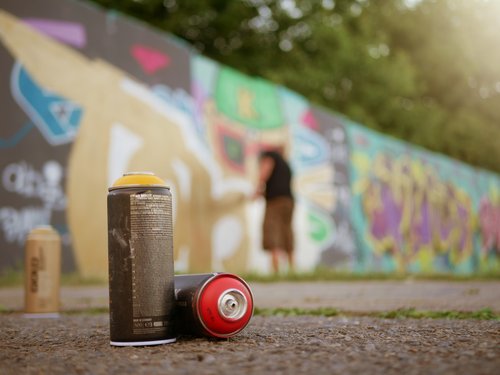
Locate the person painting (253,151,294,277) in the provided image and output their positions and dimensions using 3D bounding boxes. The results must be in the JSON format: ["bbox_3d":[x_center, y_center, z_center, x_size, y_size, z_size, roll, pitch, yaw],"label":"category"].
[{"bbox_3d":[0.302,0.320,8.900,0.500,1.540,0.440,-7,-9,36],"label":"person painting"}]

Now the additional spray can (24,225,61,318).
[{"bbox_3d":[-0.384,0.155,1.335,0.066,0.171,0.066,-1,-7,-6],"label":"additional spray can"}]

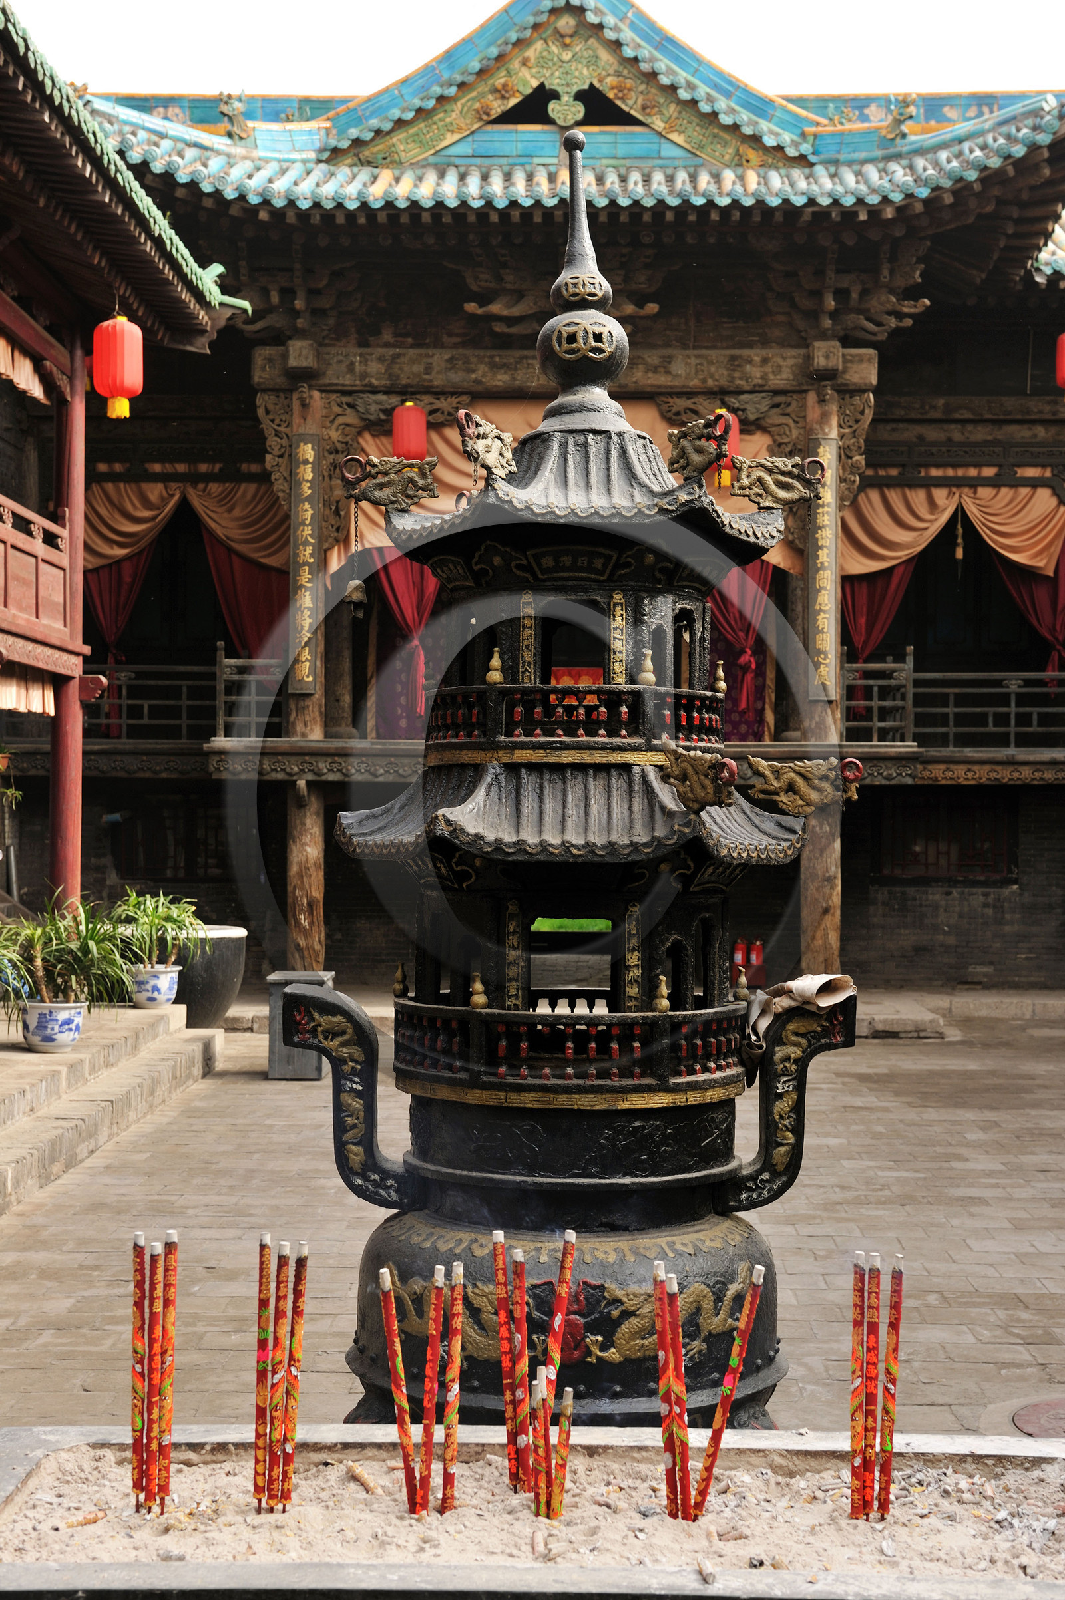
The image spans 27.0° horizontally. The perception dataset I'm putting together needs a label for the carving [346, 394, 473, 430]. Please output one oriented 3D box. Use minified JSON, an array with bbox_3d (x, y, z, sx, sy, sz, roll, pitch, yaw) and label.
[{"bbox_3d":[-1.170,-3.664,21.000,1.189,0.342,0.150,0,0,1],"label":"carving"}]

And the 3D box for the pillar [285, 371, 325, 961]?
[{"bbox_3d":[-2.199,-1.044,21.530,0.370,5.947,0.370,0,0,1],"label":"pillar"}]

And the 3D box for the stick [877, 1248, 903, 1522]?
[{"bbox_3d":[0.441,0.722,2.730,0.014,0.325,0.014,3,0,0],"label":"stick"}]

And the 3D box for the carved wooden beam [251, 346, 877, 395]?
[{"bbox_3d":[0.253,-3.490,18.000,5.070,0.330,0.340,0,0,1],"label":"carved wooden beam"}]

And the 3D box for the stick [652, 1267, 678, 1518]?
[{"bbox_3d":[0.165,0.726,2.730,0.014,0.317,0.014,-3,0,0],"label":"stick"}]

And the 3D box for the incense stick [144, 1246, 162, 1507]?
[{"bbox_3d":[-0.470,0.714,2.750,0.014,0.330,0.014,1,0,0],"label":"incense stick"}]

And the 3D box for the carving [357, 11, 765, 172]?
[{"bbox_3d":[0.272,-6.702,21.000,3.836,1.514,0.300,0,0,1],"label":"carving"}]

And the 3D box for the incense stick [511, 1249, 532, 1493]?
[{"bbox_3d":[-0.013,0.817,3.150,0.017,0.360,0.017,-2,0,0],"label":"incense stick"}]

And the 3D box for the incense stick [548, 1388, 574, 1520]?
[{"bbox_3d":[0.041,0.874,2.967,0.015,0.174,0.015,5,0,1],"label":"incense stick"}]

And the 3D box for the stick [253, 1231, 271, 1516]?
[{"bbox_3d":[-0.362,0.770,2.984,0.015,0.376,0.015,1,0,1],"label":"stick"}]

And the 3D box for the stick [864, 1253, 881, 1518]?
[{"bbox_3d":[0.454,0.785,2.980,0.015,0.354,0.015,1,0,1],"label":"stick"}]

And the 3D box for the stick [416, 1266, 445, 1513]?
[{"bbox_3d":[-0.139,0.817,3.050,0.017,0.358,0.017,4,0,0],"label":"stick"}]

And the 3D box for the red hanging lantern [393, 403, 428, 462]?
[{"bbox_3d":[-0.976,-2.869,17.700,0.270,0.600,0.270,0,0,1],"label":"red hanging lantern"}]

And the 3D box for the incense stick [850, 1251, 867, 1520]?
[{"bbox_3d":[0.401,0.719,2.730,0.014,0.330,0.014,0,0,0],"label":"incense stick"}]

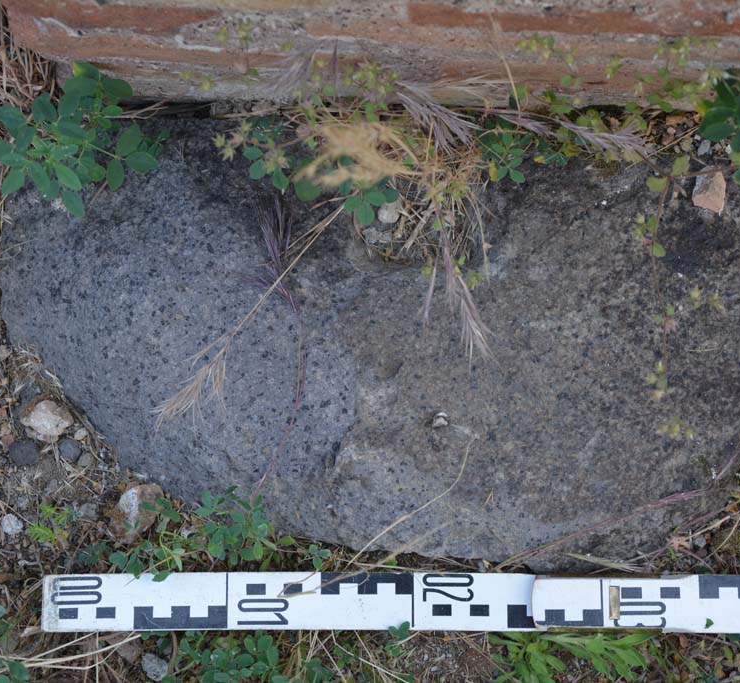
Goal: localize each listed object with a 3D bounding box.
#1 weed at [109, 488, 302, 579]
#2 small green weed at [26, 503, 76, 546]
[{"bbox_3d":[-0.089,0.105,1.108,0.100,0.042,0.046,0,76,3],"label":"weed"},{"bbox_3d":[-0.174,0.100,1.118,0.026,0.018,0.023,0,76,3],"label":"small green weed"}]

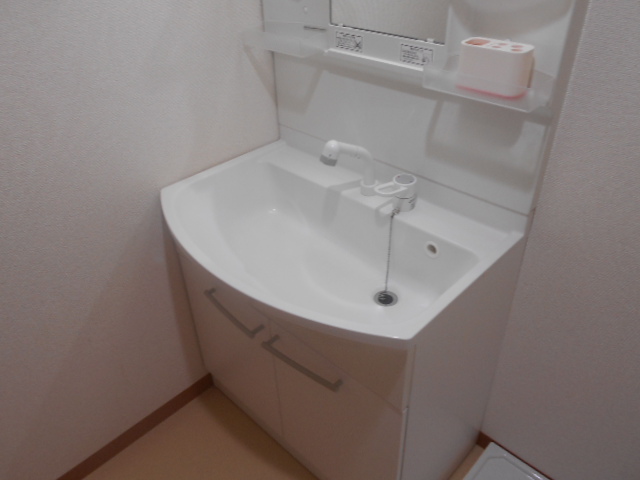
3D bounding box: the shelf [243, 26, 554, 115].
[{"bbox_3d":[0.100,-0.377,0.982,0.745,0.046,0.110,28,46,36],"label":"shelf"}]

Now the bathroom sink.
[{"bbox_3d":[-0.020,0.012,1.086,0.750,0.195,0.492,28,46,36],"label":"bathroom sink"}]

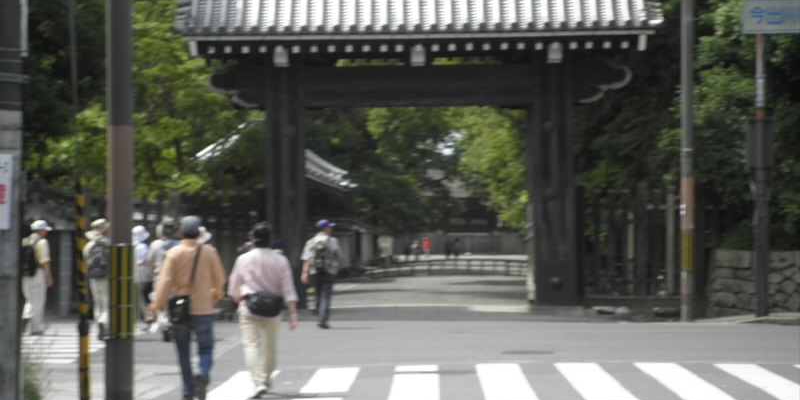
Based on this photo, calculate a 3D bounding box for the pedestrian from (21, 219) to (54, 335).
[{"bbox_3d":[-5.381,1.153,37.000,0.550,1.712,0.520,0,-1,-41],"label":"pedestrian"}]

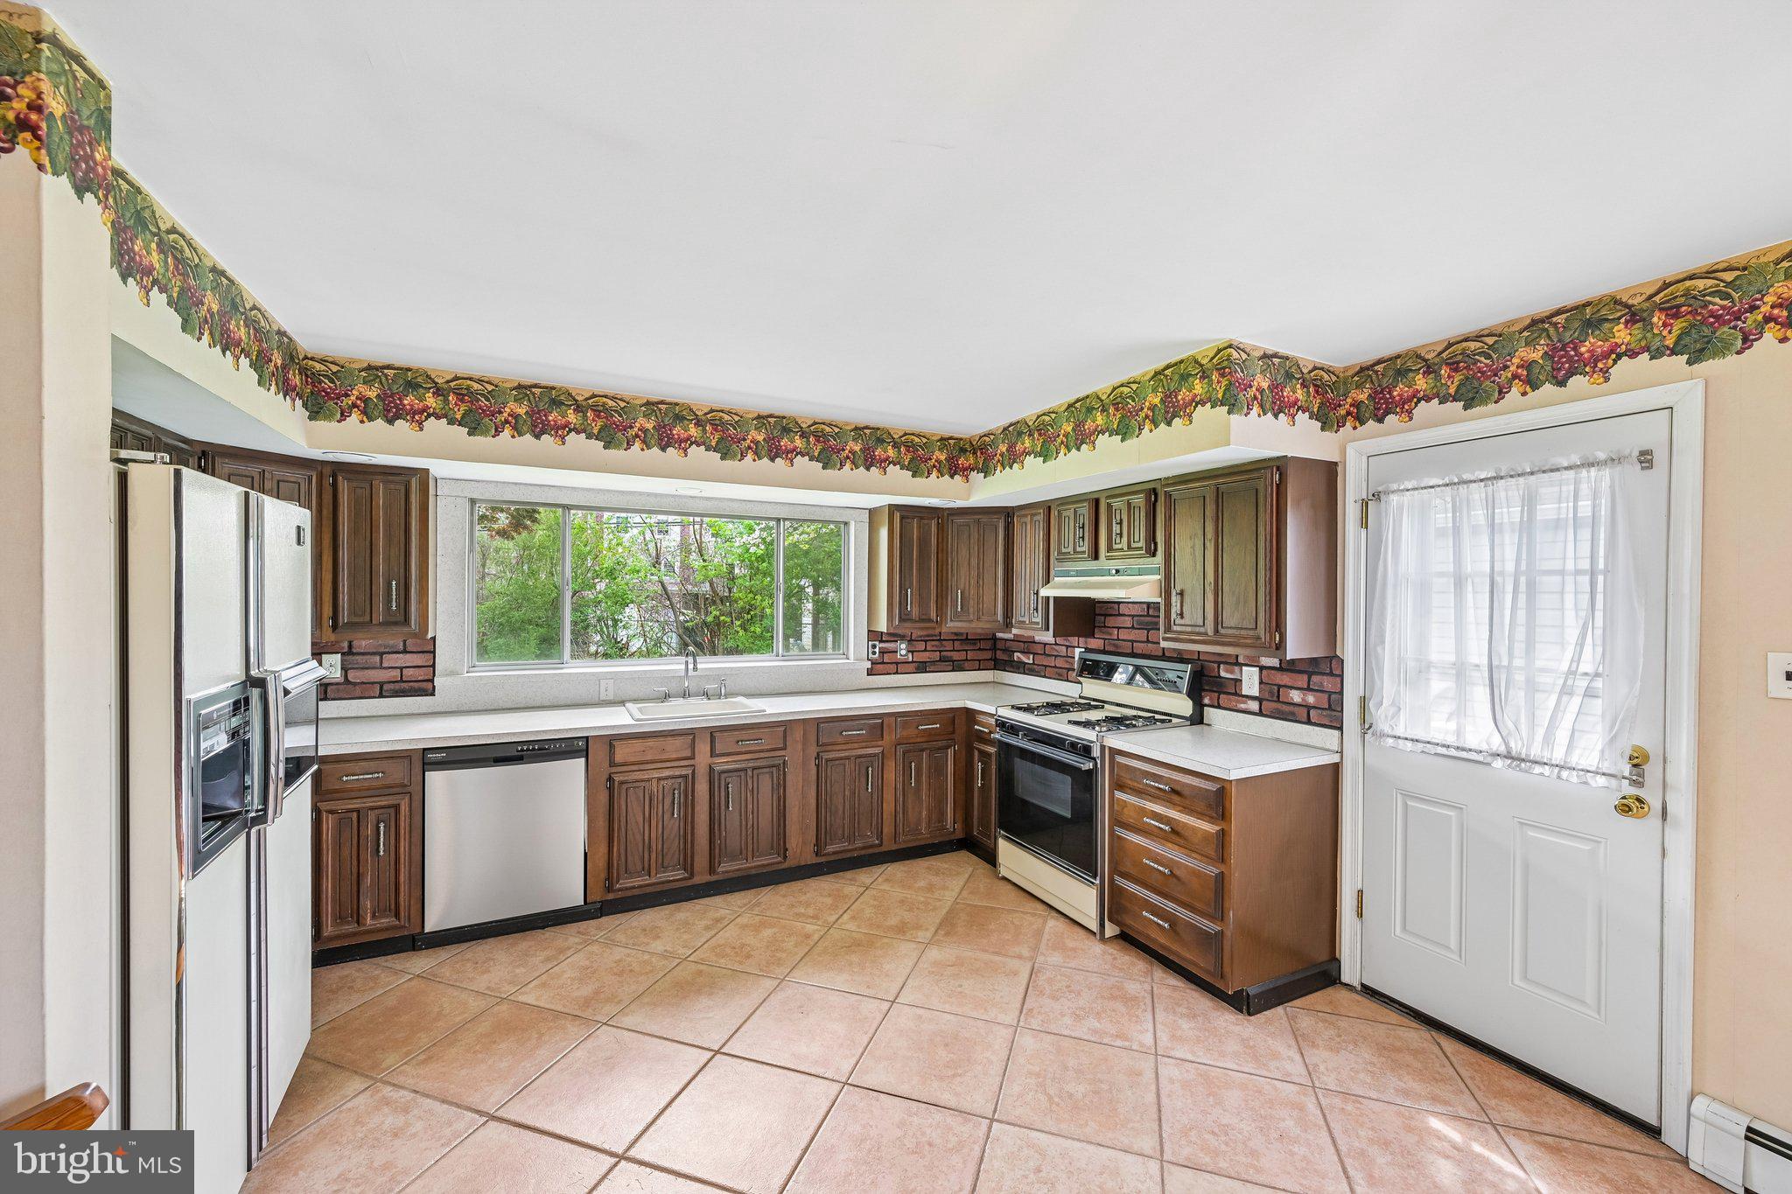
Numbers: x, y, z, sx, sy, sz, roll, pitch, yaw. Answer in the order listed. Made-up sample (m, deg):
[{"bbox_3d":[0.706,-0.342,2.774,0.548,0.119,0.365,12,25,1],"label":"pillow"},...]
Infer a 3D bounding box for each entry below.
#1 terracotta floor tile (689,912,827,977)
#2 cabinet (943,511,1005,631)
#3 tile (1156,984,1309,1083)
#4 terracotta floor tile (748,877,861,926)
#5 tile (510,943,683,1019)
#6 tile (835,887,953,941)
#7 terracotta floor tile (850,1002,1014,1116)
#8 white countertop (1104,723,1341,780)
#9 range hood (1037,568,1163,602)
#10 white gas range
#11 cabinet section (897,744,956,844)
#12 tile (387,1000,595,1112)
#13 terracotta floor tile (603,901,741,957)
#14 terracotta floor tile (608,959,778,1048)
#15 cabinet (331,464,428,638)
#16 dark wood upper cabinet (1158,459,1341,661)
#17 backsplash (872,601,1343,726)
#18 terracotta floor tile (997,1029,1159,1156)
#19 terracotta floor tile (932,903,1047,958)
[{"bbox_3d":[-0.588,1.521,3.051,0.457,0.010,0.457,0,0,19],"label":"terracotta floor tile"},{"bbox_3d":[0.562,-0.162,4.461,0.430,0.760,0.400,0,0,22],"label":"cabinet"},{"bbox_3d":[1.163,1.538,2.465,0.455,0.010,0.455,1,0,19],"label":"tile"},{"bbox_3d":[-0.436,1.507,3.457,0.452,0.010,0.452,0,0,19],"label":"terracotta floor tile"},{"bbox_3d":[-1.161,1.505,2.737,0.452,0.010,0.452,0,0,19],"label":"tile"},{"bbox_3d":[0.000,1.524,3.341,0.457,0.010,0.457,0,0,19],"label":"tile"},{"bbox_3d":[0.141,1.525,2.315,0.457,0.010,0.457,0,0,19],"label":"terracotta floor tile"},{"bbox_3d":[1.325,0.630,2.876,0.650,0.040,0.630,0,0,-26],"label":"white countertop"},{"bbox_3d":[1.131,-0.068,3.603,0.465,0.162,0.755,1,0,-27],"label":"range hood"},{"bbox_3d":[0.987,0.921,3.543,0.670,1.205,0.765,0,0,-26],"label":"white gas range"},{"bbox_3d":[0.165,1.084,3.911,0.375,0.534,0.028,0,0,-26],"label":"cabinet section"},{"bbox_3d":[-1.322,1.515,2.324,0.455,0.010,0.455,1,0,19],"label":"tile"},{"bbox_3d":[-1.028,1.516,3.200,0.455,0.010,0.455,1,0,19],"label":"terracotta floor tile"},{"bbox_3d":[-0.736,1.520,2.613,0.457,0.010,0.457,0,0,19],"label":"terracotta floor tile"},{"bbox_3d":[-2.337,-0.191,3.189,0.385,0.765,0.325,0,0,-26],"label":"cabinet"},{"bbox_3d":[1.467,-0.146,2.945,0.350,0.764,0.600,0,0,-26],"label":"dark wood upper cabinet"},{"bbox_3d":[0.816,0.271,3.659,0.990,0.496,2.415,1,0,-27],"label":"backsplash"},{"bbox_3d":[0.570,1.516,2.152,0.452,0.010,0.452,0,0,19],"label":"terracotta floor tile"},{"bbox_3d":[0.433,1.530,3.197,0.455,0.010,0.455,1,0,19],"label":"terracotta floor tile"}]

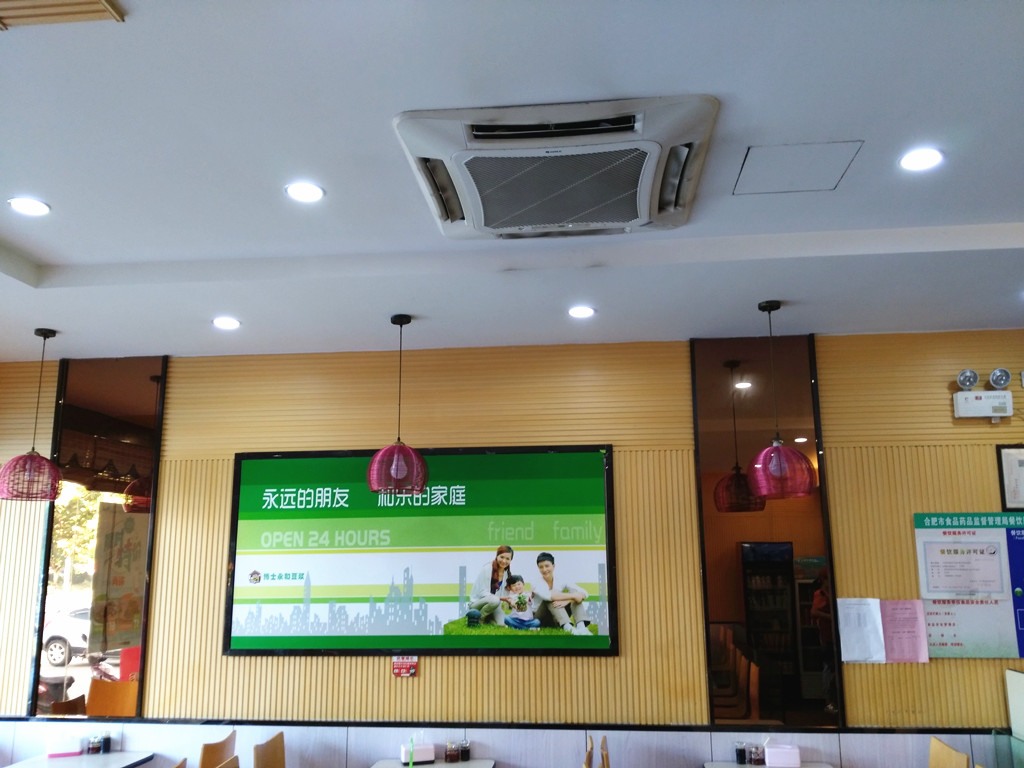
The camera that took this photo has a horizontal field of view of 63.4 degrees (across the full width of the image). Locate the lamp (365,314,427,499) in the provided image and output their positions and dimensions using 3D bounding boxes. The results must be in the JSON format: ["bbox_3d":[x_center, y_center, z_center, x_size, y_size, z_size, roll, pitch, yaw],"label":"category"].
[{"bbox_3d":[-0.531,0.092,3.923,0.288,0.845,0.288,-2,-11,6],"label":"lamp"}]

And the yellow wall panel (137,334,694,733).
[{"bbox_3d":[-0.500,0.770,4.463,2.970,1.970,0.050,-2,-11,6],"label":"yellow wall panel"}]

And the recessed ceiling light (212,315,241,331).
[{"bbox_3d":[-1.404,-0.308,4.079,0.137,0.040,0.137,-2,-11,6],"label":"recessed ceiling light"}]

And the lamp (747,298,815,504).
[{"bbox_3d":[1.193,0.064,3.748,0.305,0.885,0.305,-2,-11,6],"label":"lamp"}]

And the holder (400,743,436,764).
[{"bbox_3d":[-0.470,1.857,4.152,0.152,0.082,0.095,2,-11,-14],"label":"holder"}]

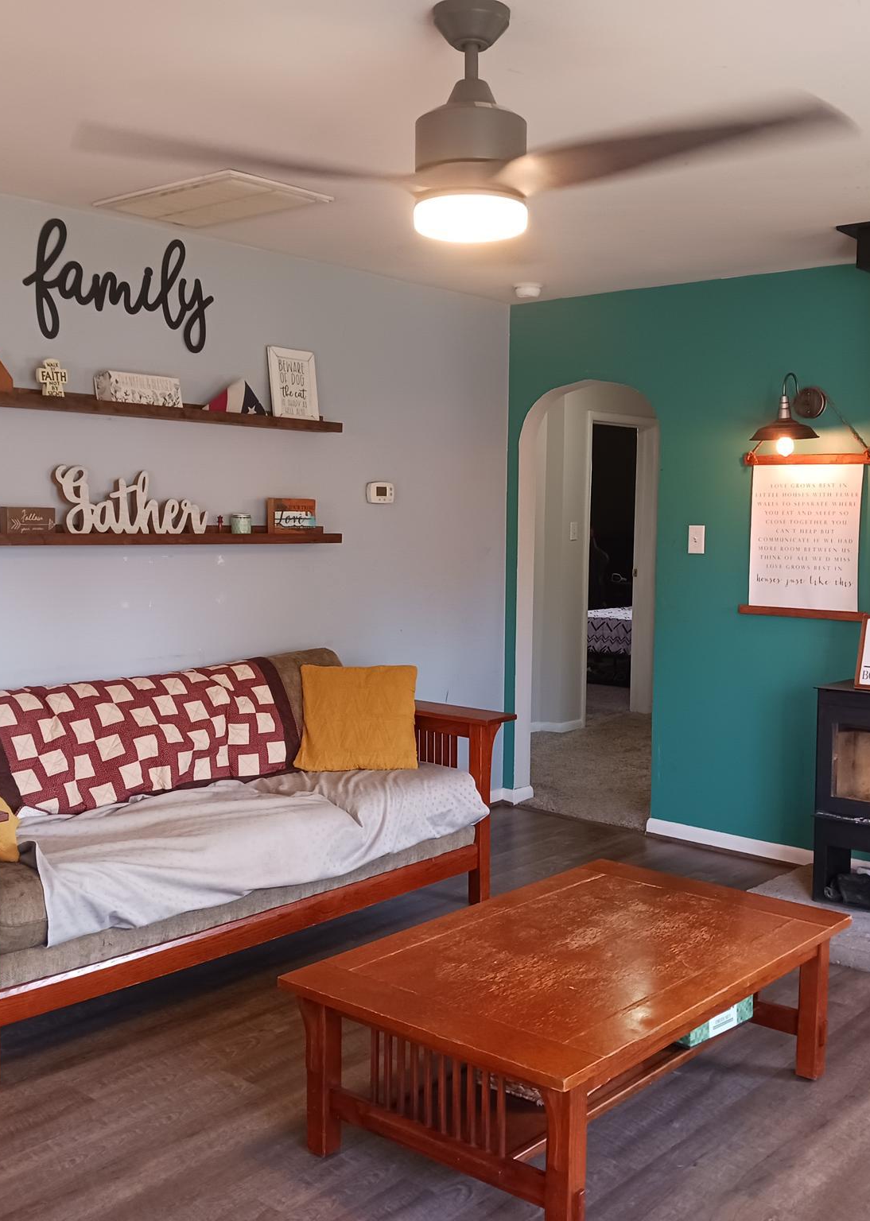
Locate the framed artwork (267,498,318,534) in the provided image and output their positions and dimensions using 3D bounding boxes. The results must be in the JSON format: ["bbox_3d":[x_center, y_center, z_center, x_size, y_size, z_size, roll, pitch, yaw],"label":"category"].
[{"bbox_3d":[-0.565,-0.360,5.006,0.041,0.153,0.223,5,6,40],"label":"framed artwork"}]

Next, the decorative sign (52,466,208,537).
[{"bbox_3d":[-1.042,-0.367,4.404,0.027,0.248,0.621,5,6,42],"label":"decorative sign"}]

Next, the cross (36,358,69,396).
[{"bbox_3d":[-1.249,-0.745,4.146,0.030,0.150,0.106,5,6,40],"label":"cross"}]

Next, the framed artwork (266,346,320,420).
[{"bbox_3d":[-0.556,-0.867,4.953,0.024,0.295,0.228,-4,0,42],"label":"framed artwork"}]

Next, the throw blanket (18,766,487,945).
[{"bbox_3d":[-0.600,0.678,4.084,0.571,0.246,1.773,5,6,40],"label":"throw blanket"}]

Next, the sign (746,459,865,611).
[{"bbox_3d":[1.503,-0.295,5.143,0.468,0.591,0.012,5,6,40],"label":"sign"}]

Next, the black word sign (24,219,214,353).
[{"bbox_3d":[-1.074,-1.111,4.388,0.013,0.375,0.770,5,6,42],"label":"black word sign"}]

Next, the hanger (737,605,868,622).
[{"bbox_3d":[1.490,0.014,5.174,0.547,0.037,0.022,5,6,40],"label":"hanger"}]

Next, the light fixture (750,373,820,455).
[{"bbox_3d":[1.375,-0.759,4.915,0.294,0.332,0.375,5,6,42],"label":"light fixture"}]

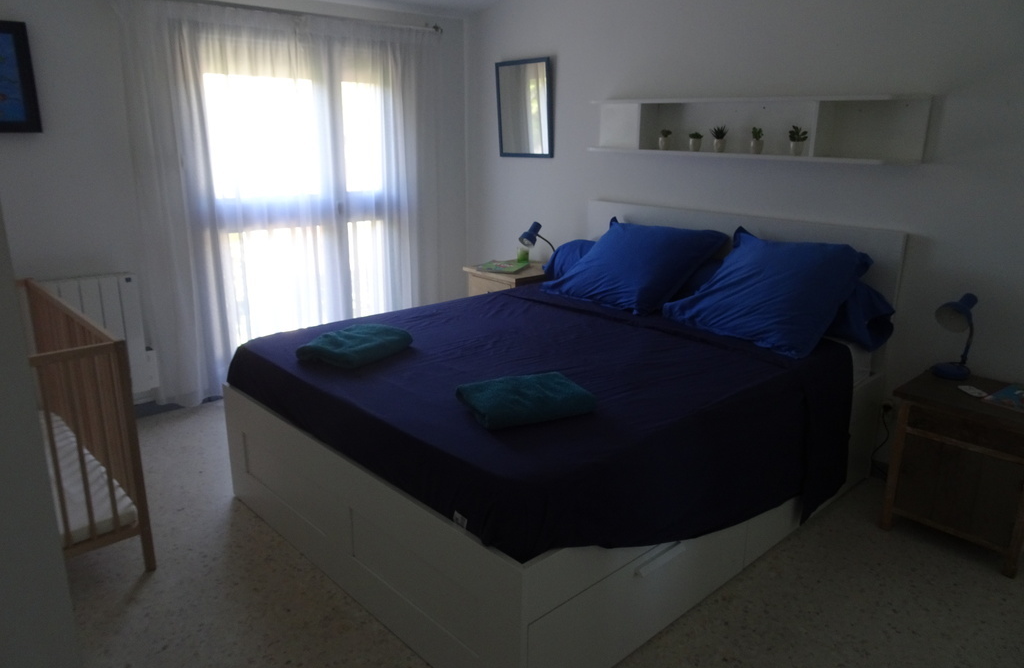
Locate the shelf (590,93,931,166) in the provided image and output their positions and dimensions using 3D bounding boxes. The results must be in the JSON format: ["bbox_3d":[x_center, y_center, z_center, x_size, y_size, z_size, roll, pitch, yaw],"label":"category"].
[{"bbox_3d":[0.972,-0.923,3.210,0.165,0.250,1.580,-13,20,-41],"label":"shelf"}]

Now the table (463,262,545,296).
[{"bbox_3d":[0.010,-0.078,4.332,0.400,0.645,0.485,-13,20,-41],"label":"table"}]

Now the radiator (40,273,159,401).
[{"bbox_3d":[-1.992,0.034,3.315,0.520,0.585,0.100,-13,20,-41],"label":"radiator"}]

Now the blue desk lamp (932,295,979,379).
[{"bbox_3d":[1.629,0.002,2.611,0.195,0.305,0.140,-13,20,-41],"label":"blue desk lamp"}]

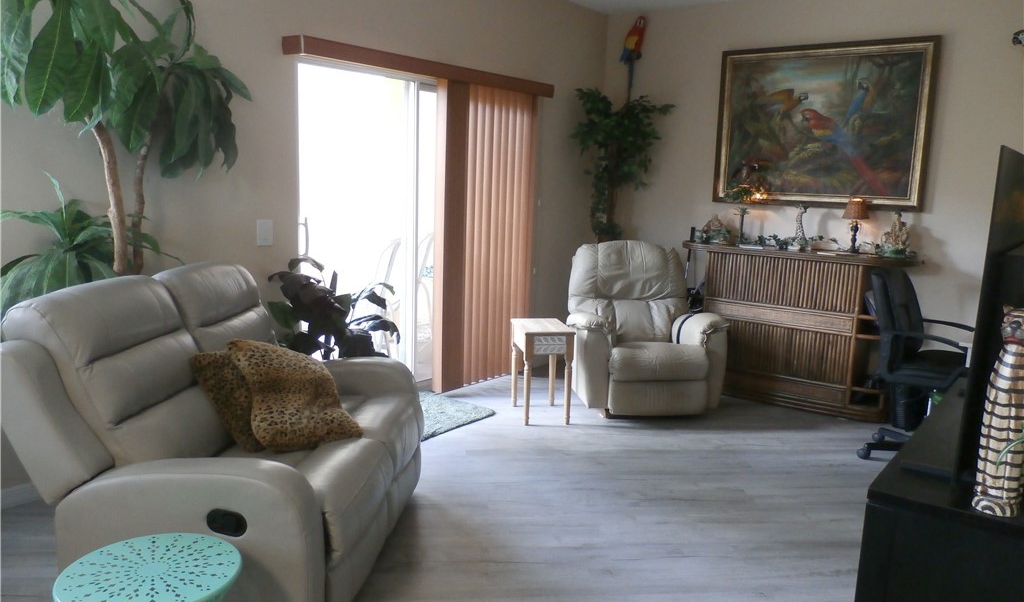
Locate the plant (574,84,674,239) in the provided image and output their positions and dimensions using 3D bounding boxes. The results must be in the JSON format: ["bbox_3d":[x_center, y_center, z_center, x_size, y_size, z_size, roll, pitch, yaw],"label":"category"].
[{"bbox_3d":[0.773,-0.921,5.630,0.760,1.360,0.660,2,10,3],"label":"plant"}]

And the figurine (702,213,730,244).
[{"bbox_3d":[1.403,-0.495,5.072,0.205,0.210,0.150,7,10,26],"label":"figurine"}]

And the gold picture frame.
[{"bbox_3d":[2.080,-1.191,5.056,1.380,1.085,0.060,8,11,33],"label":"gold picture frame"}]

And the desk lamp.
[{"bbox_3d":[2.172,-0.478,4.696,0.175,0.355,0.175,9,12,37],"label":"desk lamp"}]

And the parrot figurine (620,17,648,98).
[{"bbox_3d":[0.932,-1.856,5.671,0.200,0.680,0.190,1,9,-5],"label":"parrot figurine"}]

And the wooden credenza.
[{"bbox_3d":[1.775,0.166,4.856,1.450,1.010,0.470,8,12,32],"label":"wooden credenza"}]

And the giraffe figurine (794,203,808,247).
[{"bbox_3d":[1.885,-0.490,4.783,0.090,0.325,0.110,-1,10,-15],"label":"giraffe figurine"}]

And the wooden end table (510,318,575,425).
[{"bbox_3d":[0.178,0.425,4.499,0.300,0.550,0.430,0,9,-11],"label":"wooden end table"}]

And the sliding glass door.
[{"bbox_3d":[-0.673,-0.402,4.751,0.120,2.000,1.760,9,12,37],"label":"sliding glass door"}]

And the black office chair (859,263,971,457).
[{"bbox_3d":[2.223,0.355,3.874,0.630,1.000,0.610,11,13,42],"label":"black office chair"}]

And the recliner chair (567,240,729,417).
[{"bbox_3d":[0.809,0.135,4.813,0.960,1.020,0.940,1,10,-8],"label":"recliner chair"}]

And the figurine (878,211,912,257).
[{"bbox_3d":[2.321,-0.405,4.478,0.200,0.290,0.150,7,11,26],"label":"figurine"}]

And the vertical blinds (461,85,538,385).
[{"bbox_3d":[-0.079,-0.444,5.131,0.100,2.030,0.720,10,12,39],"label":"vertical blinds"}]

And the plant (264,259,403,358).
[{"bbox_3d":[-0.913,0.284,3.811,0.630,0.970,0.550,0,9,-14],"label":"plant"}]

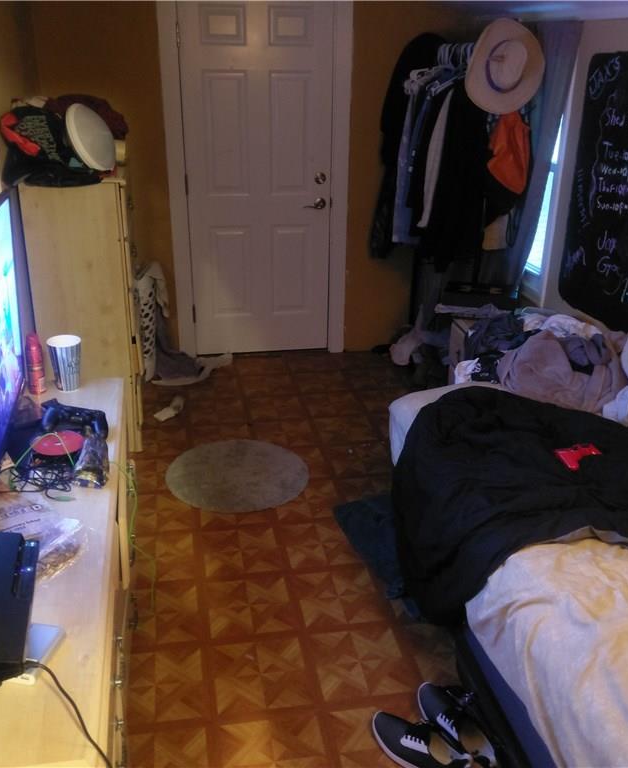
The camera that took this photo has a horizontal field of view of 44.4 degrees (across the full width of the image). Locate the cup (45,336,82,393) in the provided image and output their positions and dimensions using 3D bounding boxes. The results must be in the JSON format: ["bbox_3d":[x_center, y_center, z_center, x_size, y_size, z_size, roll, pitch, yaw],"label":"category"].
[{"bbox_3d":[-0.679,-0.053,2.102,0.093,0.135,0.093,-4,25,-9],"label":"cup"}]

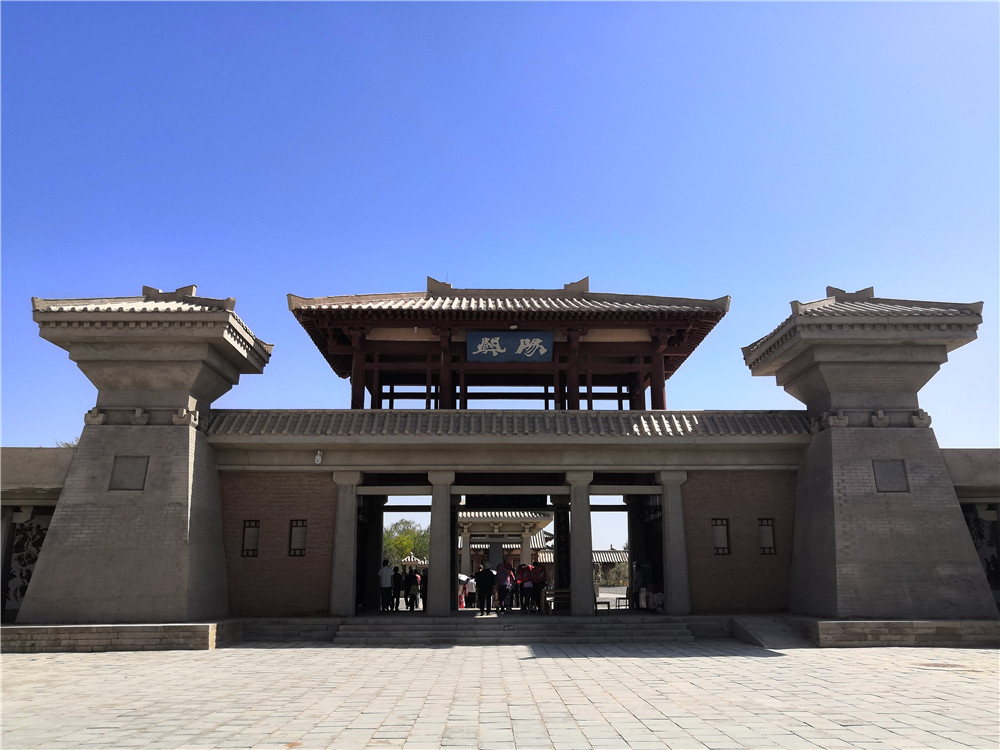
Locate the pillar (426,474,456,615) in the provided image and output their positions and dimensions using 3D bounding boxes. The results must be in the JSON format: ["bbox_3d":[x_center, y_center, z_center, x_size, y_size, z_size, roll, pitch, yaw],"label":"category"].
[{"bbox_3d":[-1.827,5.228,24.305,0.800,4.368,0.760,0,-15,-1],"label":"pillar"}]

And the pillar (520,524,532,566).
[{"bbox_3d":[1.846,13.207,54.892,0.800,5.163,0.800,0,-15,-1],"label":"pillar"}]

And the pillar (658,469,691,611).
[{"bbox_3d":[5.766,5.573,25.963,0.950,4.615,0.850,0,-15,-1],"label":"pillar"}]

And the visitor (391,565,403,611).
[{"bbox_3d":[-3.753,7.768,28.295,0.460,1.600,0.360,0,-15,-1],"label":"visitor"}]

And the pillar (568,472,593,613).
[{"bbox_3d":[2.539,5.231,24.385,0.800,4.368,0.760,0,-15,-1],"label":"pillar"}]

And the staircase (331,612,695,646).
[{"bbox_3d":[0.428,7.382,22.625,10.159,0.676,1.154,0,-15,-1],"label":"staircase"}]

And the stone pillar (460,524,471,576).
[{"bbox_3d":[-2.509,13.943,57.647,0.680,4.950,0.680,0,-15,-1],"label":"stone pillar"}]

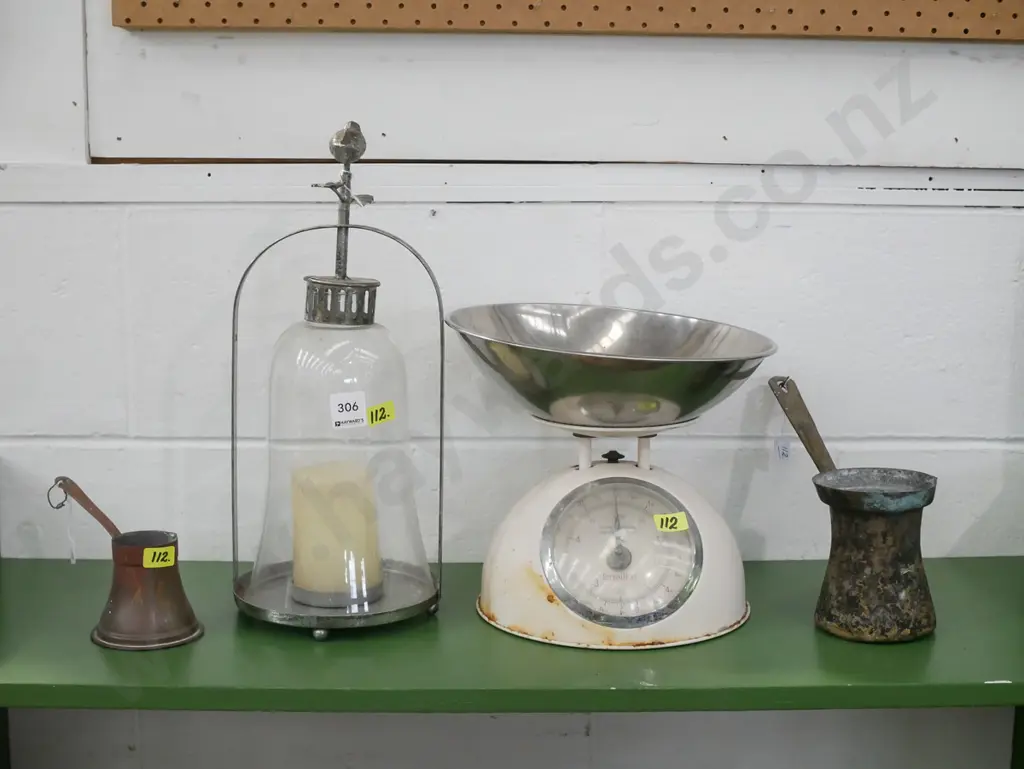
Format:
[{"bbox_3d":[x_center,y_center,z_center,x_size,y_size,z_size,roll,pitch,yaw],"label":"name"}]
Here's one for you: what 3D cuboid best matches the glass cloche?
[{"bbox_3d":[-0.127,-0.006,1.097,0.161,0.379,0.155,2,10,3],"label":"glass cloche"}]

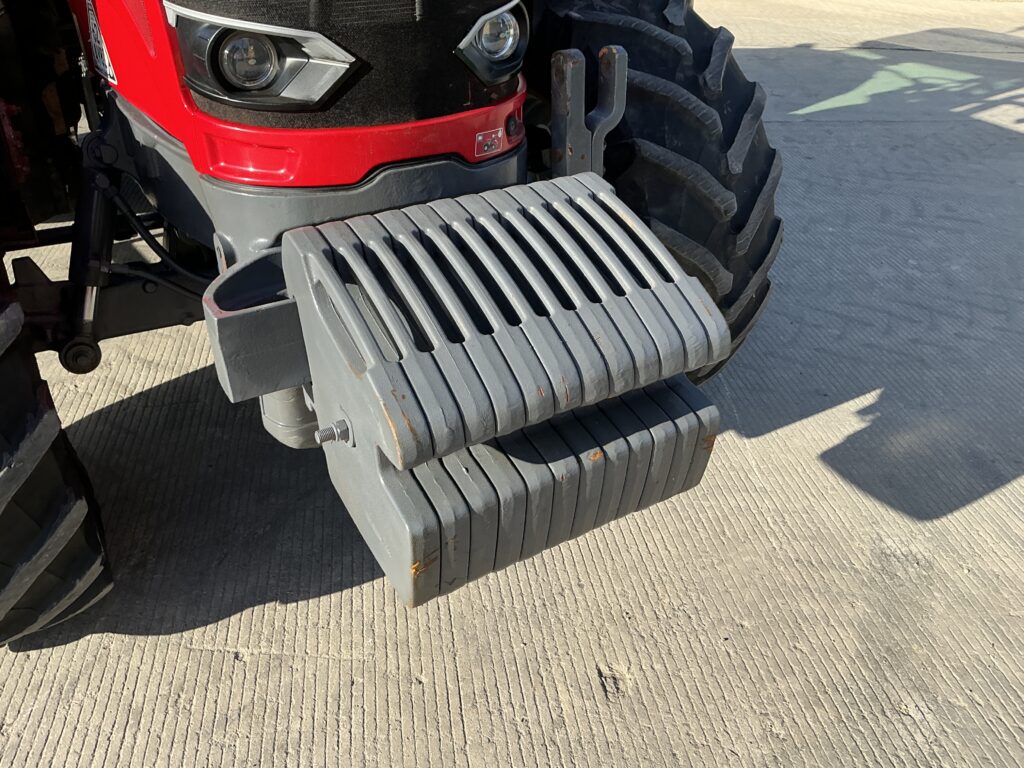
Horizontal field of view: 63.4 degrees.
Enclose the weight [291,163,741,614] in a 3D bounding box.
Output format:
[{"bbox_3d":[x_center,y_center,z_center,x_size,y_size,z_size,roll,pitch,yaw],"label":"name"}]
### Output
[{"bbox_3d":[-0.006,-0.029,1.347,0.554,0.440,0.432,-17,39,-26],"label":"weight"}]

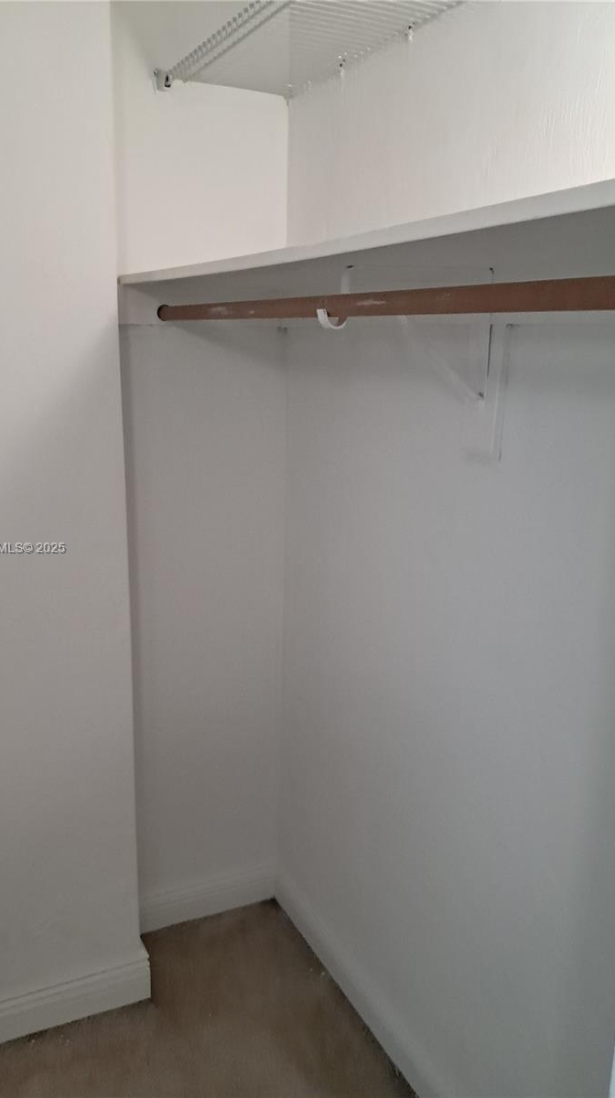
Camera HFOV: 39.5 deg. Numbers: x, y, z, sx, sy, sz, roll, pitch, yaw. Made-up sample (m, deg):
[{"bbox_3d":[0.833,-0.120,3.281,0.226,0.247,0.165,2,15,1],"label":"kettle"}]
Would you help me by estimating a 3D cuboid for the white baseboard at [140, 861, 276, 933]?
[{"bbox_3d":[-0.291,0.994,2.448,0.439,0.117,0.016,-6,16,-26],"label":"white baseboard"}]

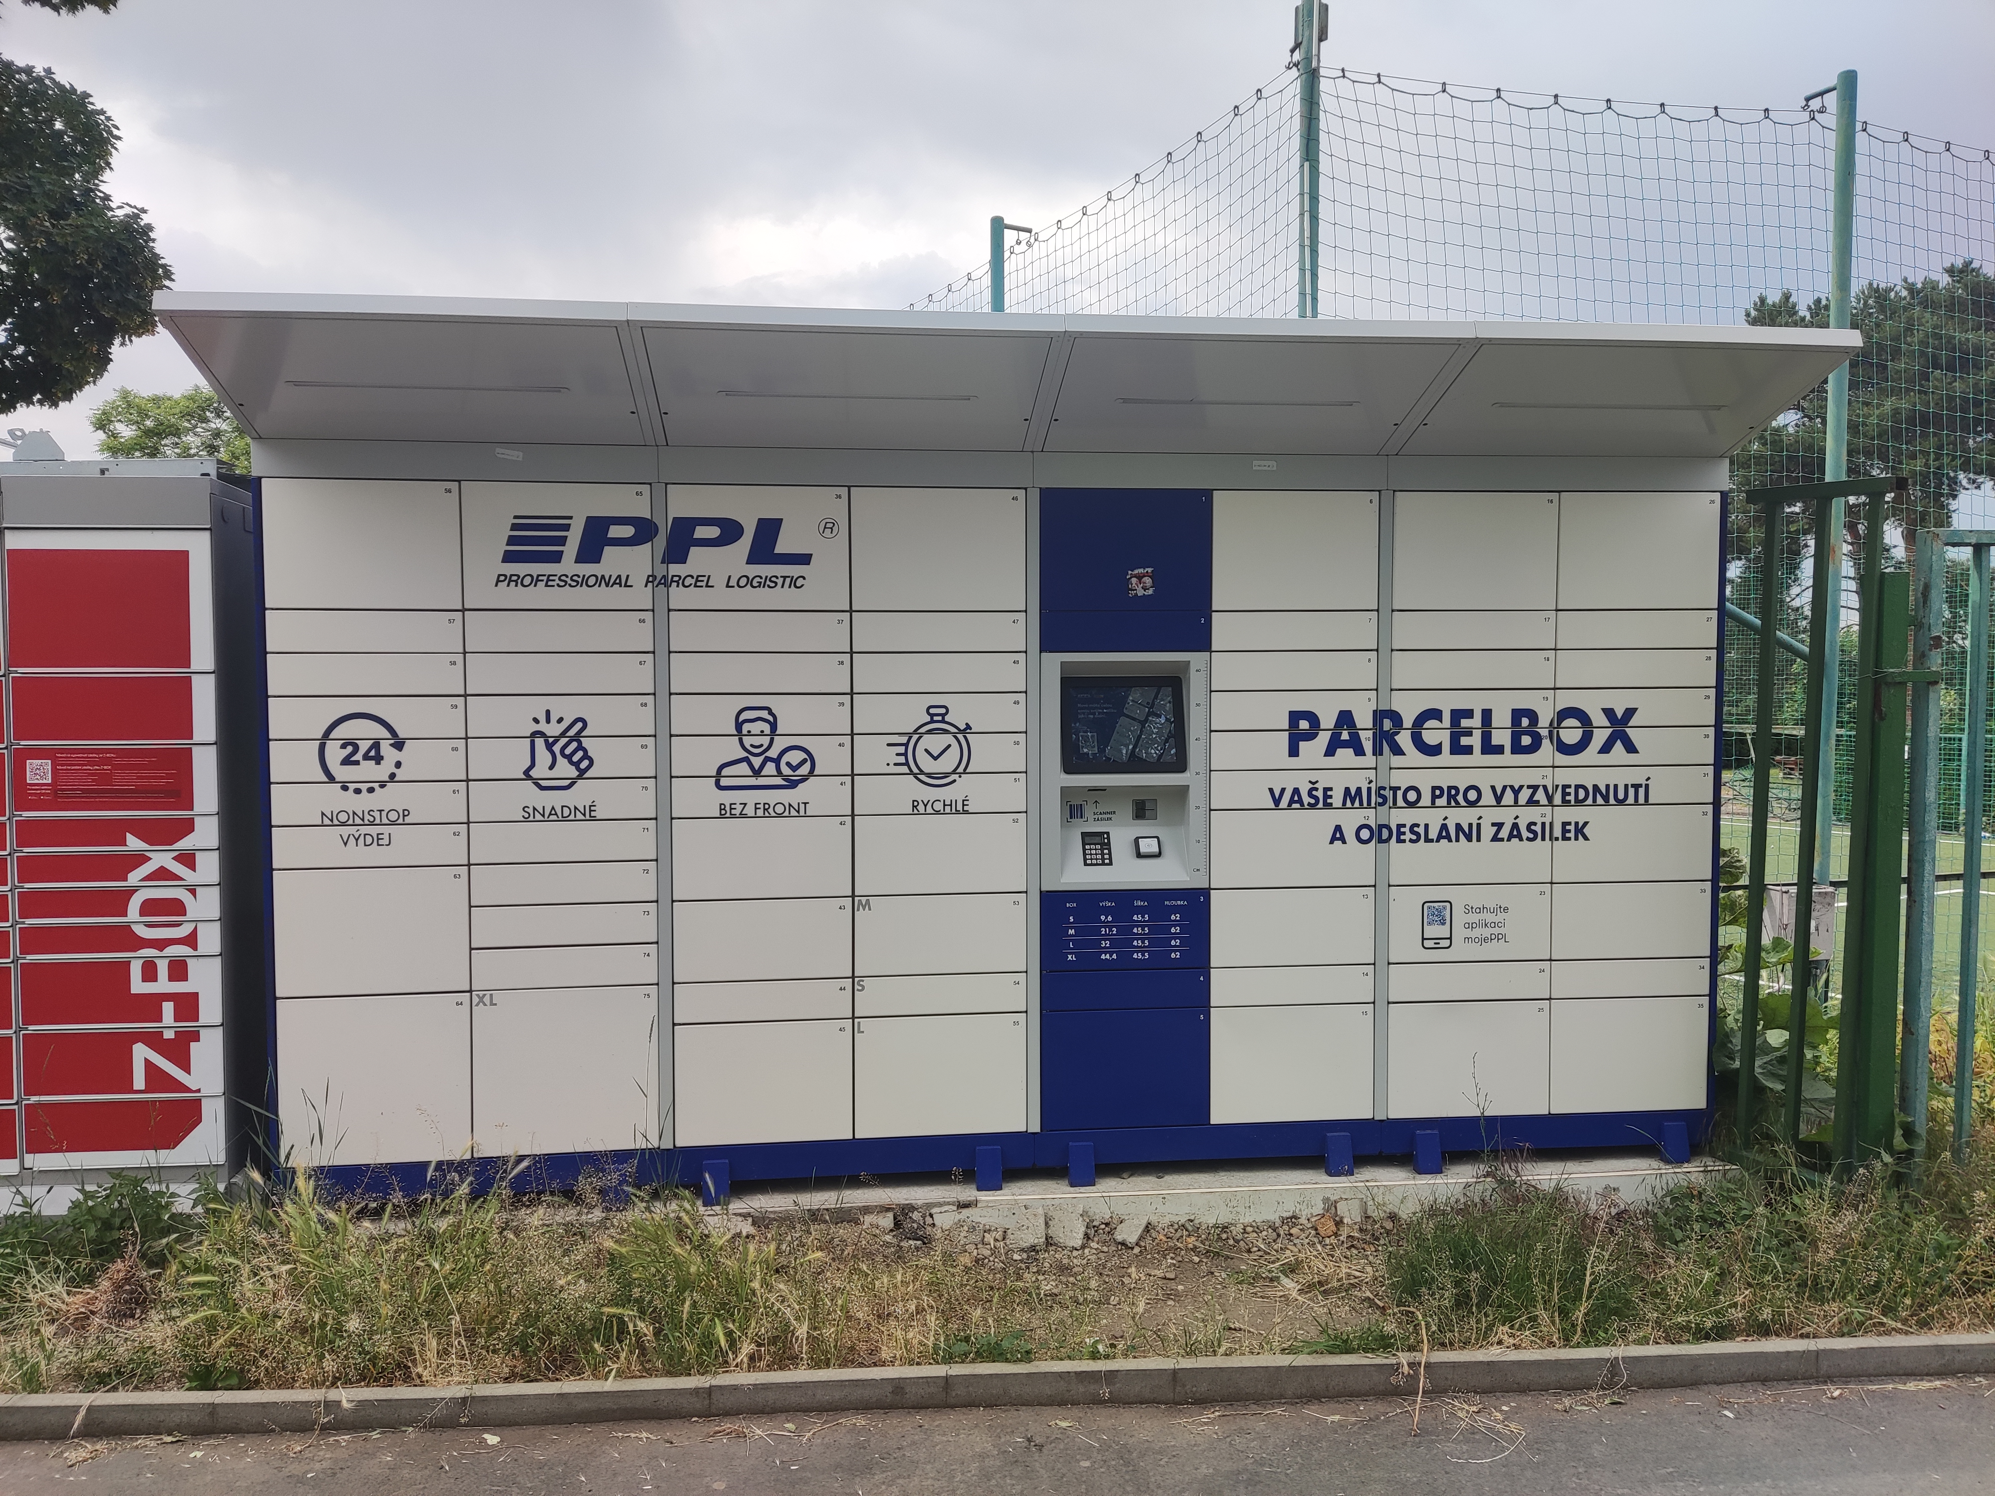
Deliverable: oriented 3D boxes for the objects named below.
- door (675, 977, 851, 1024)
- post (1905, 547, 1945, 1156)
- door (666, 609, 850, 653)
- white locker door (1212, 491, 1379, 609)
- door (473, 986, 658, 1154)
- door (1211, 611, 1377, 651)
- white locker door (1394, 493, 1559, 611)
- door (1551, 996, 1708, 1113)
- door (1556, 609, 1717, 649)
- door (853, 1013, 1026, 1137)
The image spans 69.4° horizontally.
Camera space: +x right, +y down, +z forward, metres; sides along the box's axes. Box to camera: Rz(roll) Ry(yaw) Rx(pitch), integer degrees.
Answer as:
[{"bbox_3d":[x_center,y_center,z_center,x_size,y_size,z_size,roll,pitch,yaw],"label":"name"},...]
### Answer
[{"bbox_3d":[-0.669,0.721,4.115,0.497,0.110,0.025,-1,3,-7],"label":"door"},{"bbox_3d":[2.774,0.322,4.322,0.042,1.937,0.062,-1,3,-6],"label":"post"},{"bbox_3d":[-0.664,-0.327,4.056,0.495,0.109,0.025,-1,3,-6],"label":"door"},{"bbox_3d":[0.868,-0.579,4.222,0.497,0.342,0.025,-1,3,-7],"label":"white locker door"},{"bbox_3d":[-1.209,0.906,4.059,0.494,0.457,0.025,-1,3,-6],"label":"door"},{"bbox_3d":[0.869,-0.343,4.235,0.497,0.110,0.025,-1,3,-7],"label":"door"},{"bbox_3d":[1.406,-0.577,4.245,0.491,0.340,0.022,-1,3,-7],"label":"white locker door"},{"bbox_3d":[1.916,0.926,4.381,0.491,0.340,0.022,-1,3,-7],"label":"door"},{"bbox_3d":[1.917,-0.353,4.346,0.494,0.111,0.025,-1,3,-7],"label":"door"},{"bbox_3d":[-0.162,0.946,4.172,0.494,0.343,0.025,-1,3,-7],"label":"door"}]

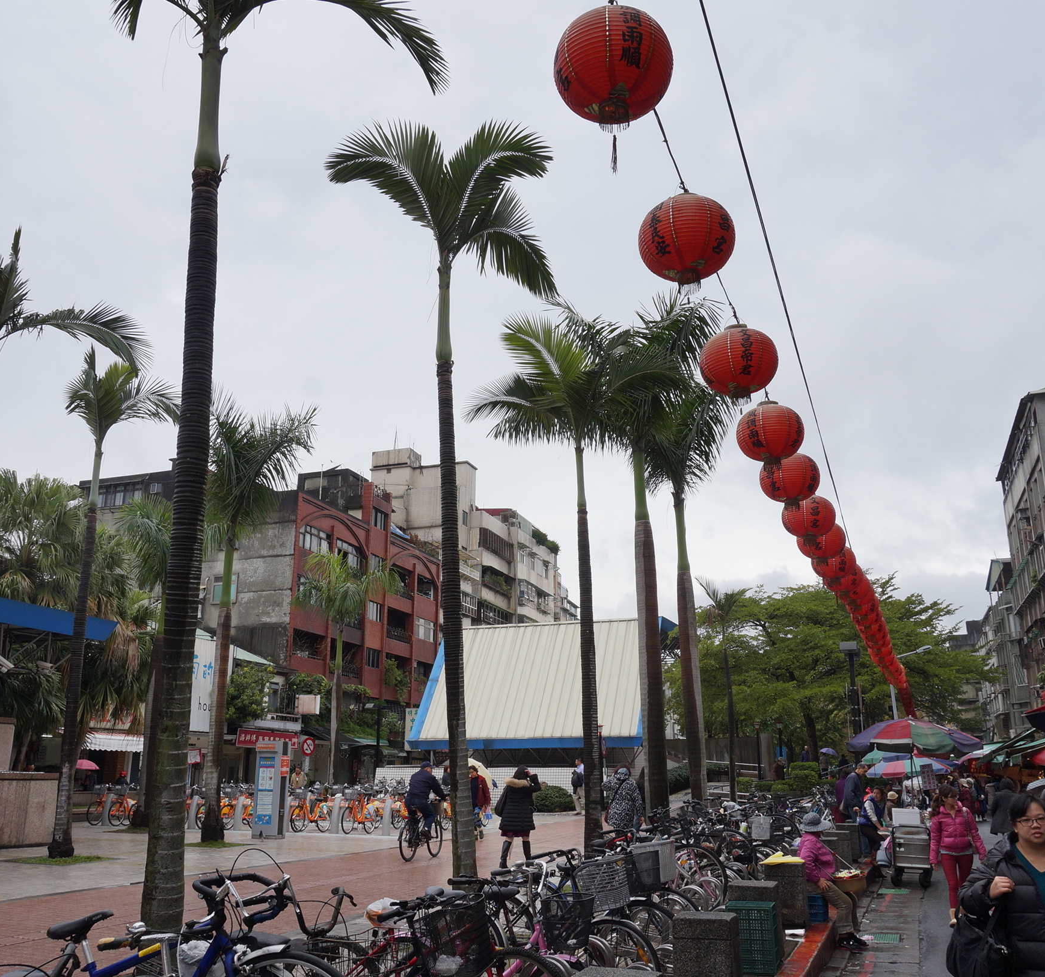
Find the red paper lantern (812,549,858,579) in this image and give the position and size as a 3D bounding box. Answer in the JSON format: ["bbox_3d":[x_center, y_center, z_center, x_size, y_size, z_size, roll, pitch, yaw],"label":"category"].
[{"bbox_3d":[3.525,0.855,11.040,0.480,0.410,0.480,-6,-17,20],"label":"red paper lantern"}]

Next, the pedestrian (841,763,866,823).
[{"bbox_3d":[5.618,5.400,16.457,0.450,1.630,0.500,-5,-17,14],"label":"pedestrian"}]

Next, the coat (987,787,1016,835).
[{"bbox_3d":[8.350,5.578,16.919,0.520,0.755,0.340,-6,-17,21],"label":"coat"}]

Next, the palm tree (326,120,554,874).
[{"bbox_3d":[-1.252,-0.314,14.282,3.600,11.490,3.600,0,-16,0],"label":"palm tree"}]

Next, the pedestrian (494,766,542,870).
[{"bbox_3d":[-0.077,5.469,16.326,0.720,1.637,0.420,-3,-16,10],"label":"pedestrian"}]

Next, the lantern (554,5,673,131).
[{"bbox_3d":[0.357,-1.648,3.826,0.460,0.428,0.460,0,-16,0],"label":"lantern"}]

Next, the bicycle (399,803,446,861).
[{"bbox_3d":[-1.740,5.889,16.948,0.580,1.040,1.750,-6,-17,18],"label":"bicycle"}]

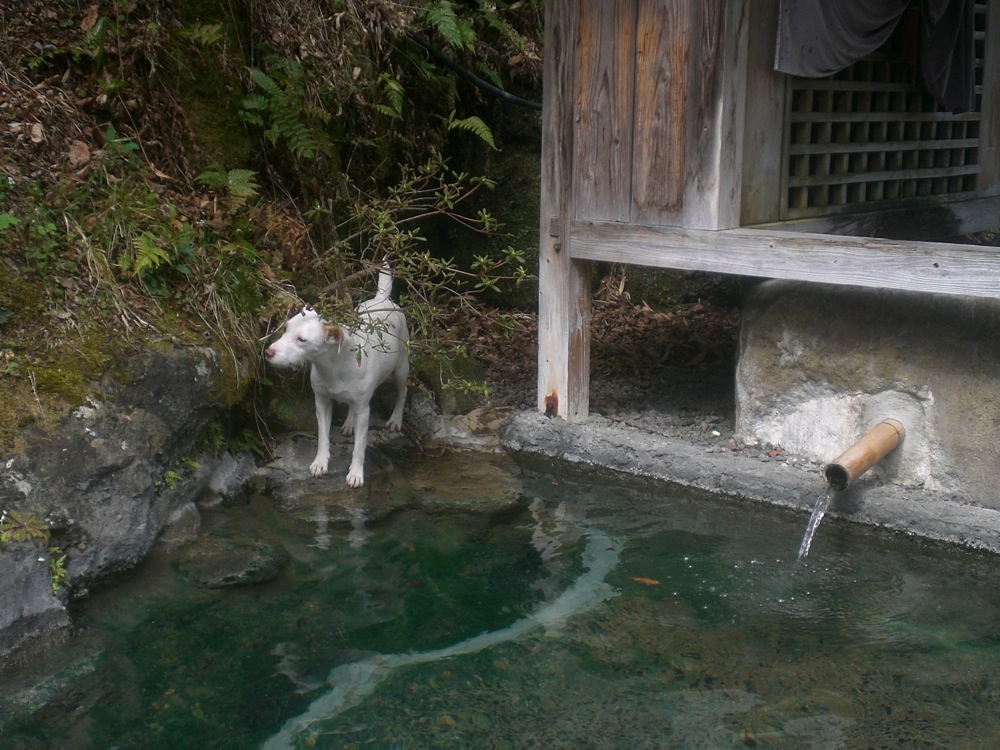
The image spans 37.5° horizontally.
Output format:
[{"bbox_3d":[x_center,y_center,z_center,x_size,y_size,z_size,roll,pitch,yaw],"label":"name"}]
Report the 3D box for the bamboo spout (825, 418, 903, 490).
[{"bbox_3d":[0.877,0.190,3.519,0.069,0.069,0.318,9,24,38],"label":"bamboo spout"}]

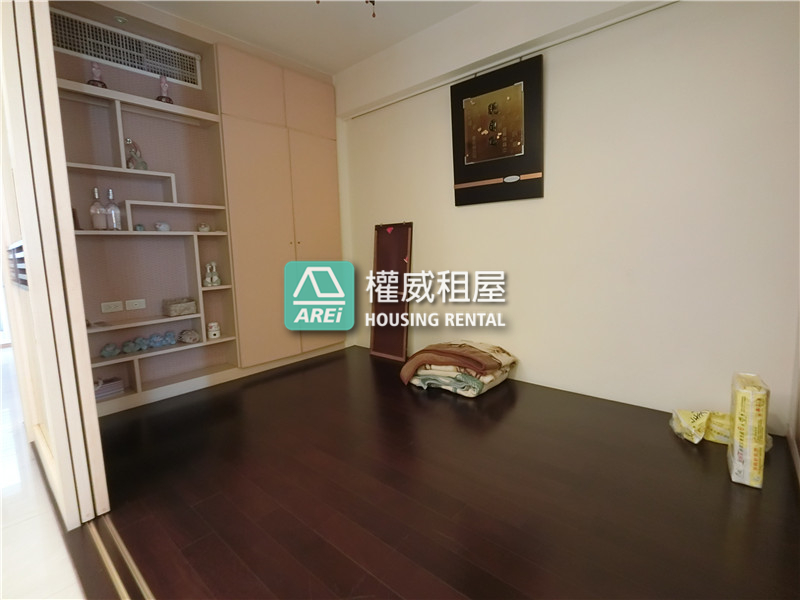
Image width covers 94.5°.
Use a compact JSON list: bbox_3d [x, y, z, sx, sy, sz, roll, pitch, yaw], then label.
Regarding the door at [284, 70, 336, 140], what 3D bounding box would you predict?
[{"bbox_3d":[-0.802,-1.727,3.307,0.025,0.477,0.520,6,11,41],"label":"door"}]

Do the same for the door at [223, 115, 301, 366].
[{"bbox_3d":[-1.099,-0.449,3.021,0.022,1.921,0.531,5,9,43],"label":"door"}]

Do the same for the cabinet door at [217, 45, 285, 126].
[{"bbox_3d":[-1.151,-1.660,2.918,0.025,0.477,0.534,6,11,41],"label":"cabinet door"}]

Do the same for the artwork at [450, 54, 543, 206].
[{"bbox_3d":[0.683,-1.172,2.683,0.702,0.906,0.030,6,11,41],"label":"artwork"}]

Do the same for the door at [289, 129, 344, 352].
[{"bbox_3d":[-0.745,-0.505,3.397,0.022,1.921,0.503,5,9,43],"label":"door"}]

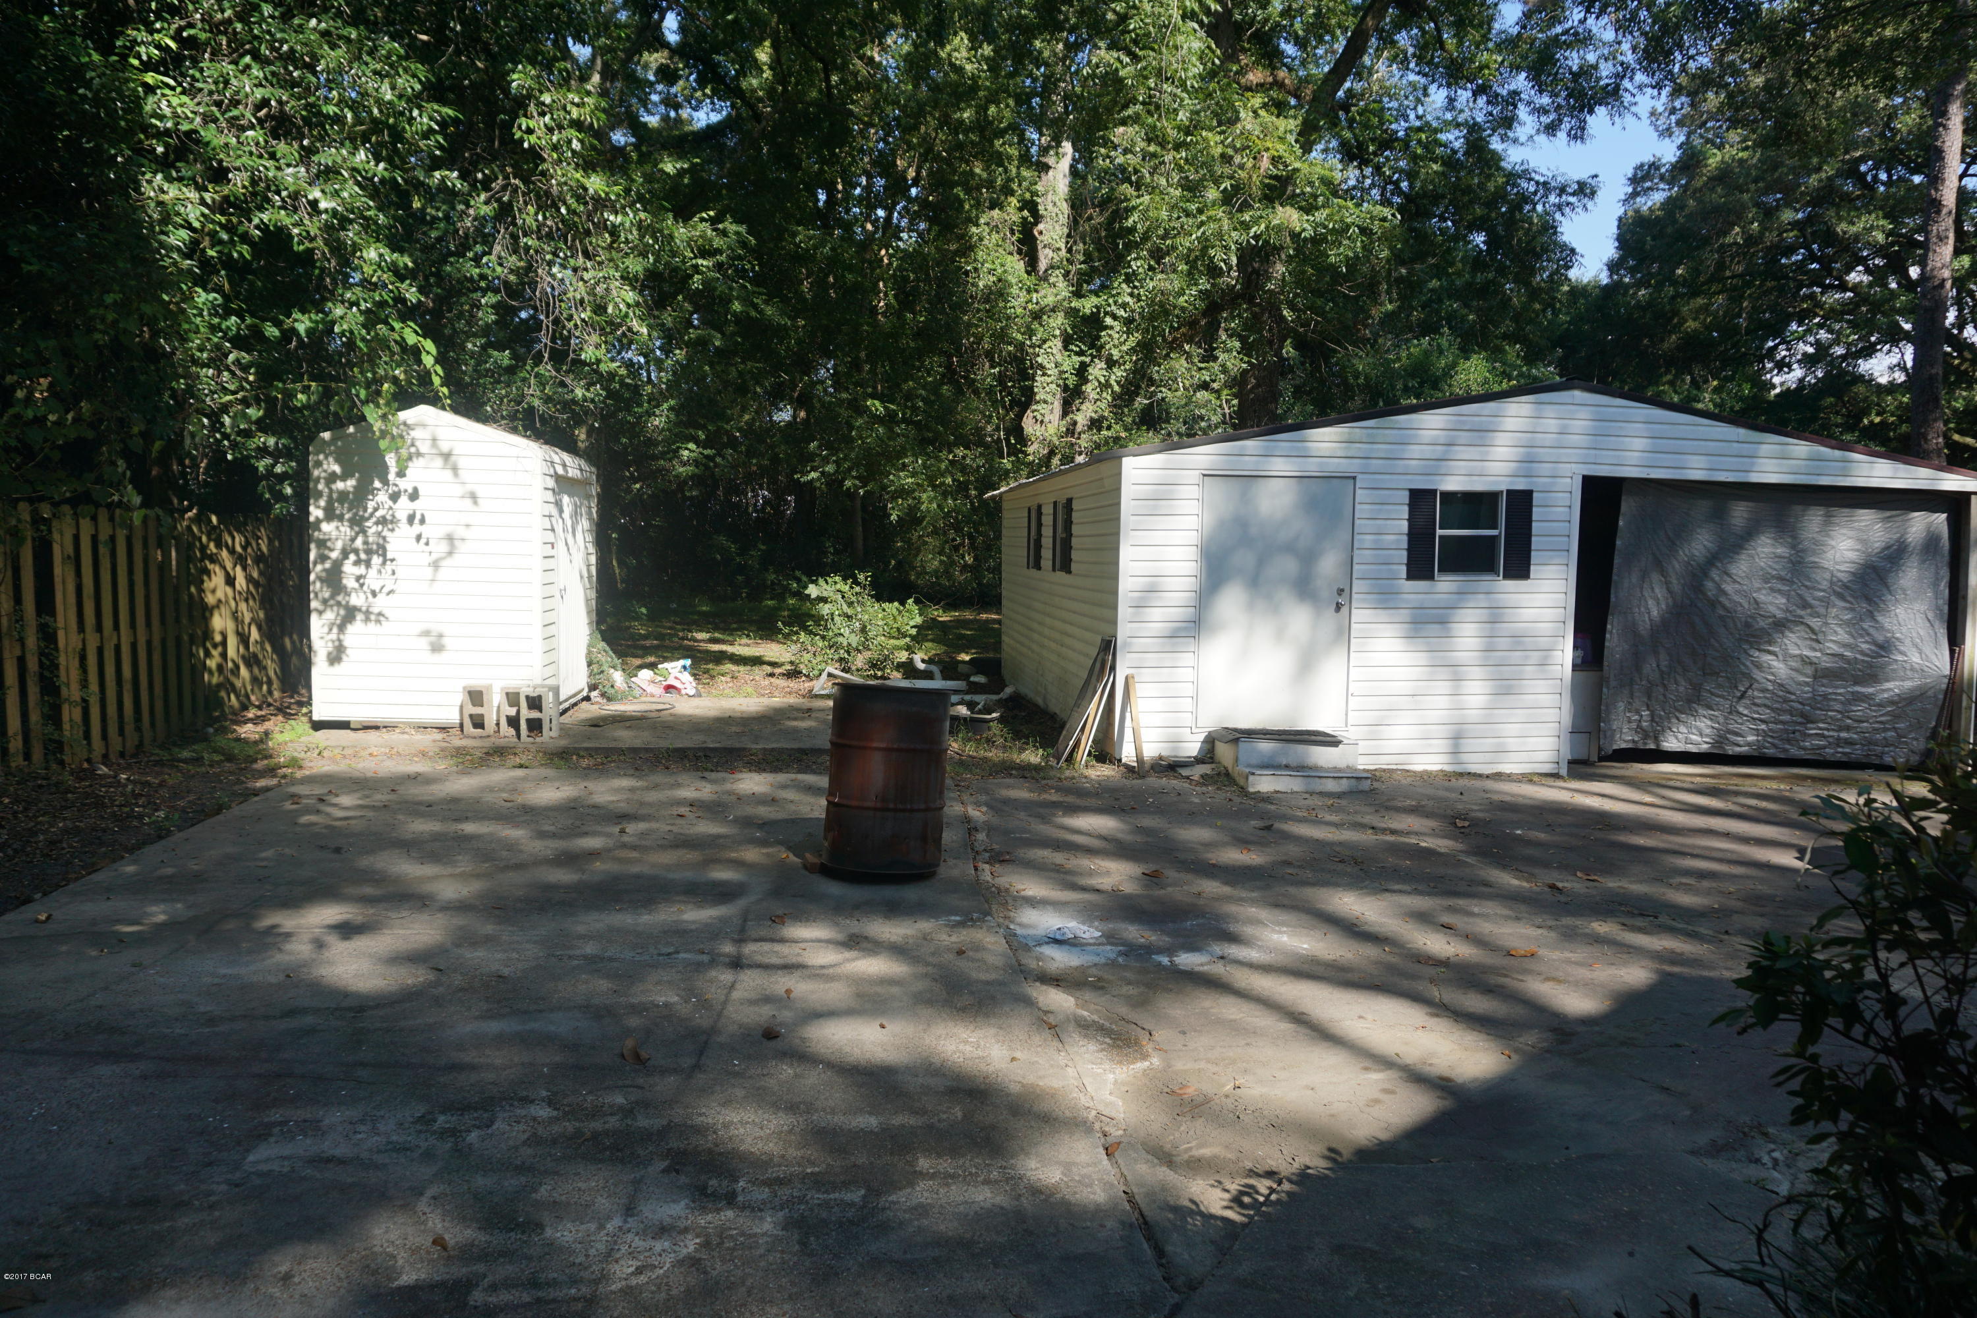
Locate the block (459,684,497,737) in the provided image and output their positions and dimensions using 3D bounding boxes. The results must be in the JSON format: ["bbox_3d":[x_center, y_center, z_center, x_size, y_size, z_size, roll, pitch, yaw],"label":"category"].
[{"bbox_3d":[-4.171,0.423,10.792,0.194,0.397,0.194,0,5,-7],"label":"block"}]

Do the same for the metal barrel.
[{"bbox_3d":[-0.509,0.587,6.610,0.595,0.880,0.595,4,-1,0],"label":"metal barrel"}]

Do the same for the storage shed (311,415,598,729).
[{"bbox_3d":[-4.748,-0.858,12.043,1.830,2.600,2.500,0,5,-5],"label":"storage shed"}]

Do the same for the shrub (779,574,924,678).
[{"bbox_3d":[-1.723,-0.414,16.800,1.780,1.240,1.600,1,5,0],"label":"shrub"}]

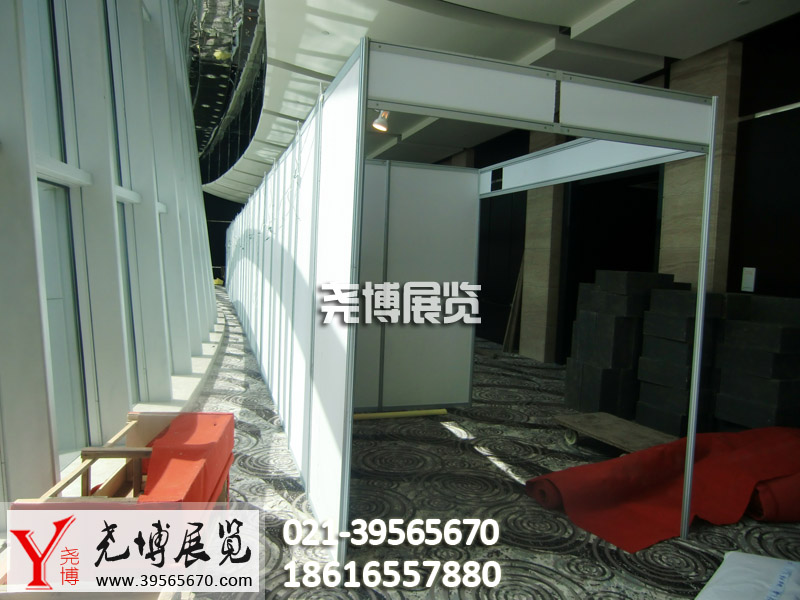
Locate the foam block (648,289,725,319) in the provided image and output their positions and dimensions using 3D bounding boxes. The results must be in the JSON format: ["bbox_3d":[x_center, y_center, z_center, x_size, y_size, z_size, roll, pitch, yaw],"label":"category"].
[{"bbox_3d":[2.724,0.031,5.297,0.315,0.221,0.507,0,5,-25],"label":"foam block"}]

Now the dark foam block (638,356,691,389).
[{"bbox_3d":[2.617,0.693,5.308,0.315,0.221,0.507,0,5,-28],"label":"dark foam block"}]

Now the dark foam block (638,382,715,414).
[{"bbox_3d":[2.624,0.915,5.306,0.315,0.221,0.507,0,5,-26],"label":"dark foam block"}]

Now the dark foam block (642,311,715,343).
[{"bbox_3d":[2.648,0.250,5.307,0.315,0.221,0.507,0,5,-22],"label":"dark foam block"}]

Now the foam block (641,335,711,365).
[{"bbox_3d":[2.635,0.472,5.293,0.315,0.221,0.507,0,5,-24],"label":"foam block"}]

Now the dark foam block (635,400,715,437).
[{"bbox_3d":[2.587,1.136,5.312,0.315,0.221,0.507,0,5,-24],"label":"dark foam block"}]

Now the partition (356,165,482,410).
[{"bbox_3d":[-0.140,-0.113,5.553,2.000,2.500,0.050,1,4,-18],"label":"partition"}]

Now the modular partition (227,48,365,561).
[{"bbox_3d":[-3.392,-0.696,11.962,0.050,2.500,20.000,1,4,-19],"label":"modular partition"}]

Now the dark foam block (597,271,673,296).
[{"bbox_3d":[2.477,-0.187,5.880,0.570,0.227,0.490,1,5,-18],"label":"dark foam block"}]

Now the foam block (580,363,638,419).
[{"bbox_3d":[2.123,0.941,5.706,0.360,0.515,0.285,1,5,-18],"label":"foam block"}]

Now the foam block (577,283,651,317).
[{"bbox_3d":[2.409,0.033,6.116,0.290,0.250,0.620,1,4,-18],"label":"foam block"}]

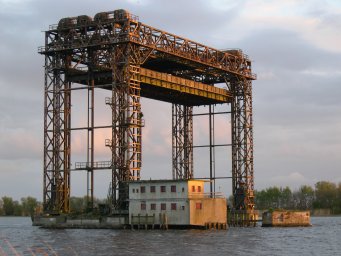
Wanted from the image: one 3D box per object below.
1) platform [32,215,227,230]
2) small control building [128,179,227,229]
[{"bbox_3d":[-7.827,16.990,146.746,37.200,2.450,9.200,-4,-7,31],"label":"platform"},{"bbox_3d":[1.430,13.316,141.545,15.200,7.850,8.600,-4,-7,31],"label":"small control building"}]

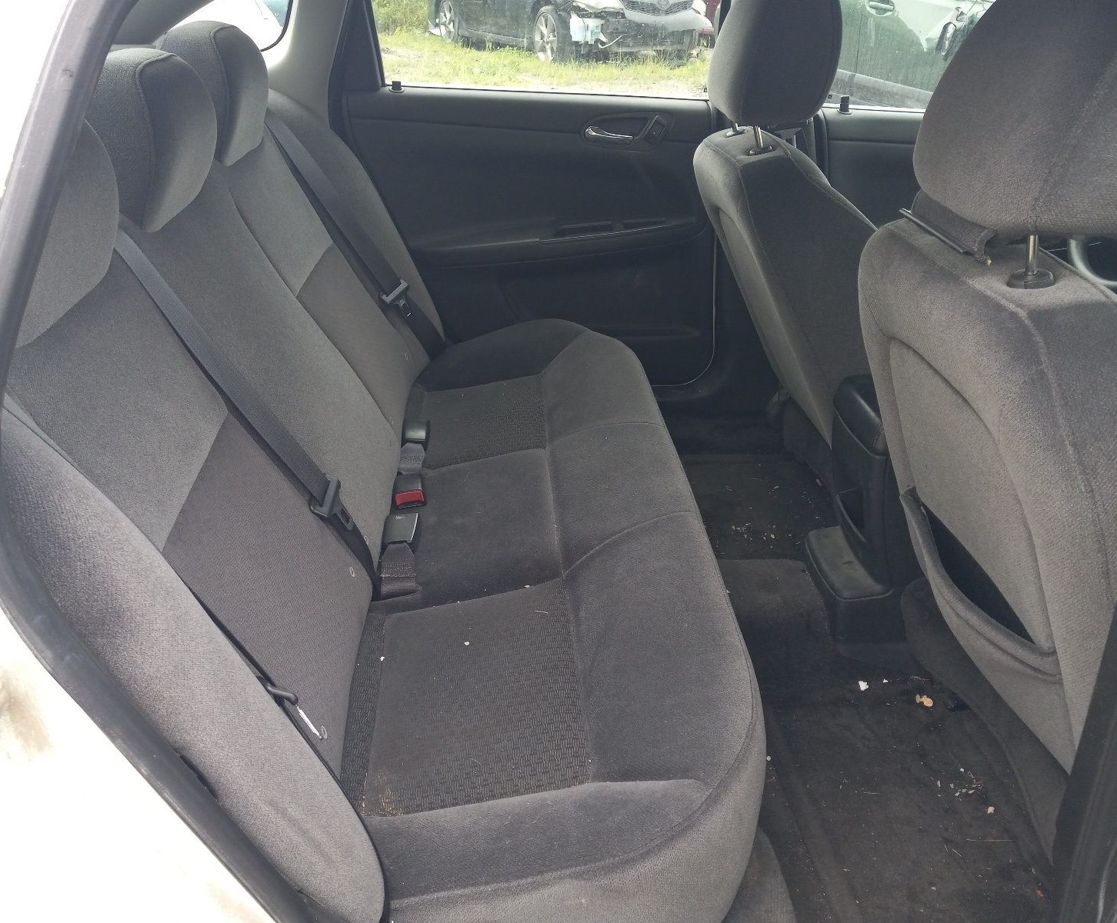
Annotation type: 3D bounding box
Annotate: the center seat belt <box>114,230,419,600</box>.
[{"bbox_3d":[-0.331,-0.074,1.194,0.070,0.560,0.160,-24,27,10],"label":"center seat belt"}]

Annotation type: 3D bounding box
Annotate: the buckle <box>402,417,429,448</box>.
[{"bbox_3d":[-0.252,-0.051,1.690,0.043,0.026,0.058,-1,36,-3],"label":"buckle"}]

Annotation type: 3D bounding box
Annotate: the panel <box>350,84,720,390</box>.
[{"bbox_3d":[-0.039,-0.446,2.021,0.765,0.645,0.100,-2,29,-3],"label":"panel"}]

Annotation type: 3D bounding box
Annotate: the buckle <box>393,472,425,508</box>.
[{"bbox_3d":[-0.235,0.045,1.513,0.043,0.026,0.060,-10,35,2],"label":"buckle"}]

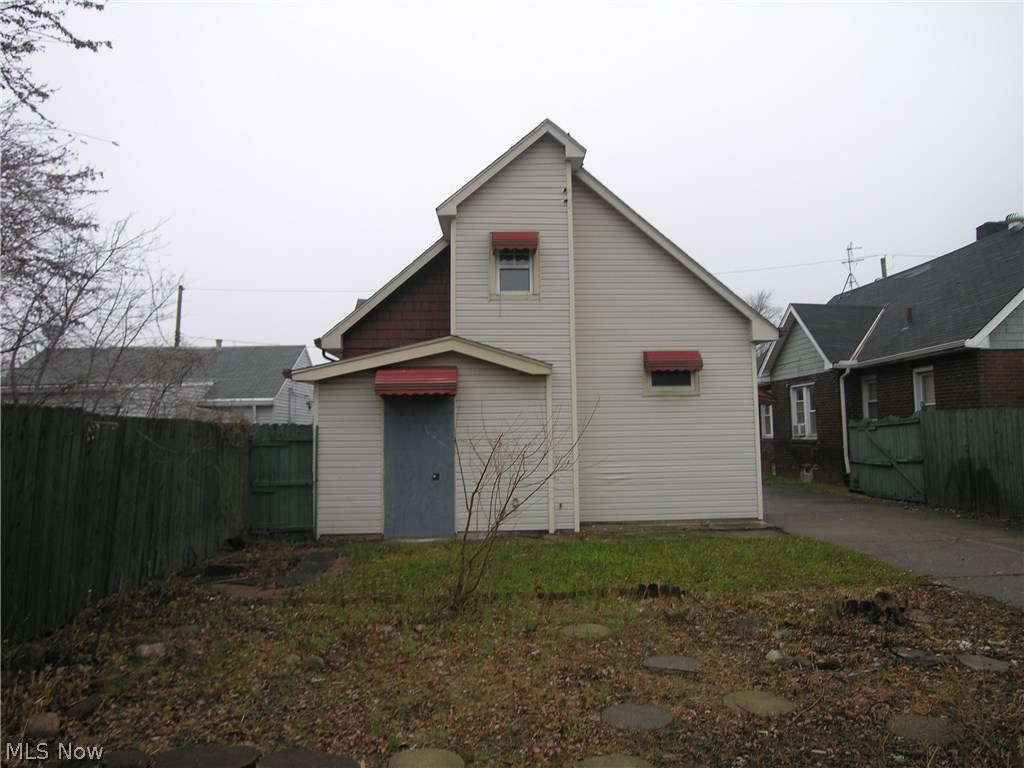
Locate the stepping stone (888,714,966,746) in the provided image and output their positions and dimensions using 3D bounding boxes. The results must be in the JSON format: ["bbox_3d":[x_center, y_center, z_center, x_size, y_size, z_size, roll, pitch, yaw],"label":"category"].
[{"bbox_3d":[2.098,1.770,3.583,0.400,0.050,0.400,-1,-5,0],"label":"stepping stone"}]

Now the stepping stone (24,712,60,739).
[{"bbox_3d":[-2.460,1.787,3.720,0.170,0.090,0.130,-1,-5,0],"label":"stepping stone"}]

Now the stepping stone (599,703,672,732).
[{"bbox_3d":[0.670,1.811,3.819,0.385,0.050,0.385,-1,-5,0],"label":"stepping stone"}]

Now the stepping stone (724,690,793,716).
[{"bbox_3d":[1.383,1.813,3.980,0.390,0.050,0.390,-1,-5,0],"label":"stepping stone"}]

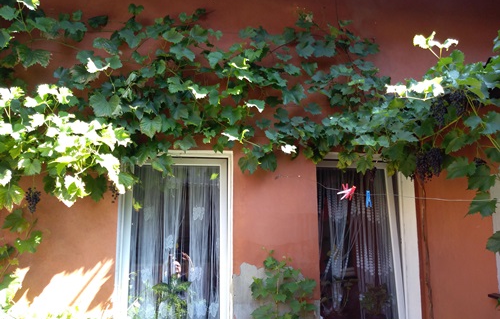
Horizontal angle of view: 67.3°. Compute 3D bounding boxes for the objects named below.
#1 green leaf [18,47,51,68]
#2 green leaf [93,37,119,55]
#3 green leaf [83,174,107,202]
[{"bbox_3d":[-1.409,-0.667,2.455,0.209,0.144,0.060,3,-8,-20],"label":"green leaf"},{"bbox_3d":[-0.981,-0.774,2.550,0.173,0.126,0.040,4,-18,-15],"label":"green leaf"},{"bbox_3d":[-0.956,0.178,2.308,0.133,0.167,0.060,1,-8,-9],"label":"green leaf"}]

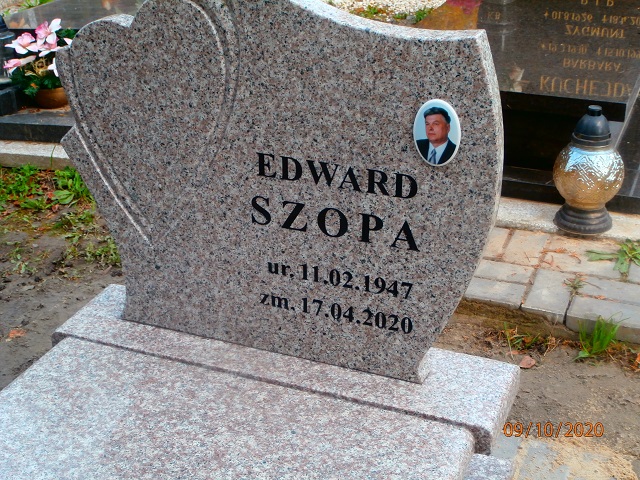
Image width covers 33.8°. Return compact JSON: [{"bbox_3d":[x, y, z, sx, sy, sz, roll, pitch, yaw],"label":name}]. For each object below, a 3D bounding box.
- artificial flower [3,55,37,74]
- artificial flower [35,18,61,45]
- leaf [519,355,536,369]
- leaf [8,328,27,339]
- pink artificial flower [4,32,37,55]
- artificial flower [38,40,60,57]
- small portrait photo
[{"bbox_3d":[-0.992,-0.580,3.480,0.105,0.060,0.075,14,30,27],"label":"artificial flower"},{"bbox_3d":[-0.890,-0.683,3.450,0.082,0.080,0.065,-2,27,-4],"label":"artificial flower"},{"bbox_3d":[0.454,0.267,2.298,0.036,0.012,0.042,0,27,0],"label":"leaf"},{"bbox_3d":[-0.693,0.215,2.414,0.040,0.012,0.033,0,27,0],"label":"leaf"},{"bbox_3d":[-0.980,-0.645,3.460,0.105,0.068,0.075,2,27,4],"label":"pink artificial flower"},{"bbox_3d":[-0.888,-0.629,3.460,0.075,0.050,0.060,-5,27,-9],"label":"artificial flower"},{"bbox_3d":[0.180,-0.163,1.618,0.077,0.111,0.008,10,28,19],"label":"small portrait photo"}]

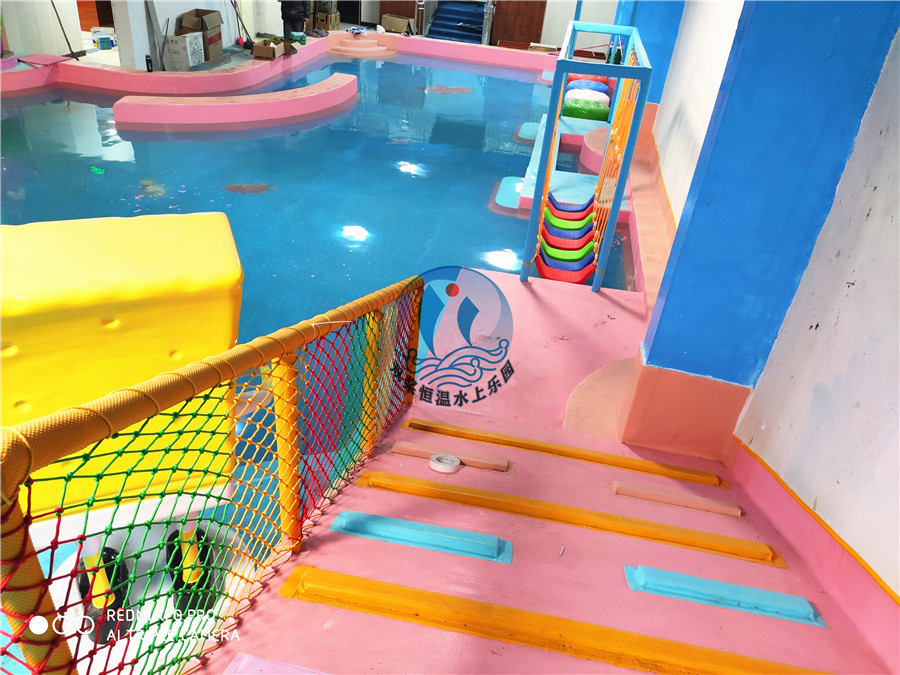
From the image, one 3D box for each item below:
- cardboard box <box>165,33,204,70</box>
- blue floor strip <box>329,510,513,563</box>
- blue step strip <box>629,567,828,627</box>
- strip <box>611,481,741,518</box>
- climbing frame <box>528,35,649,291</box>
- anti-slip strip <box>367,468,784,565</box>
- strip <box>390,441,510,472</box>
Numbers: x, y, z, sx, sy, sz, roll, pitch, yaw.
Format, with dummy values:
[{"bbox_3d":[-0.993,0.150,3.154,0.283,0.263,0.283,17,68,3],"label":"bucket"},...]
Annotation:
[{"bbox_3d":[-4.636,-5.013,11.818,0.425,0.523,0.580,6,32,2],"label":"cardboard box"},{"bbox_3d":[-0.103,0.735,2.538,0.683,0.040,0.140,9,10,7],"label":"blue floor strip"},{"bbox_3d":[0.978,0.913,2.409,0.662,0.040,0.140,9,10,7],"label":"blue step strip"},{"bbox_3d":[1.095,0.781,3.269,0.581,0.034,0.082,9,10,7],"label":"strip"},{"bbox_3d":[1.304,-1.881,6.526,0.692,1.836,2.665,9,32,7],"label":"climbing frame"},{"bbox_3d":[0.489,0.759,2.894,1.802,0.040,0.140,9,10,7],"label":"anti-slip strip"},{"bbox_3d":[0.002,0.602,3.418,0.580,0.034,0.082,9,10,7],"label":"strip"}]

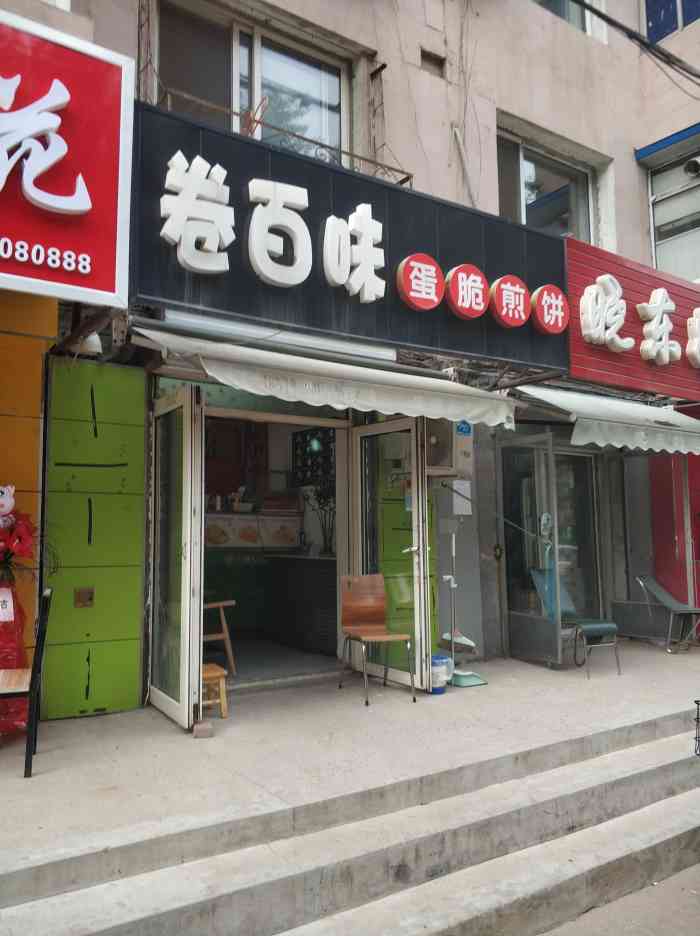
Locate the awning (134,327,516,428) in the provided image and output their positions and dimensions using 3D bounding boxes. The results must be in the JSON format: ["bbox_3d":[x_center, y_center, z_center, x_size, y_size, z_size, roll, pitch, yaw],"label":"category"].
[{"bbox_3d":[-0.081,-0.703,5.615,3.060,0.640,0.860,3,-7,-34],"label":"awning"}]

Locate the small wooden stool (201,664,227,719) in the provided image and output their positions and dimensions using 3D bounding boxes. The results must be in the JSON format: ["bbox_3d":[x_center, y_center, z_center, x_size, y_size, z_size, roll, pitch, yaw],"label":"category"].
[{"bbox_3d":[-0.943,1.436,4.649,0.260,0.280,0.280,3,-7,-34],"label":"small wooden stool"}]

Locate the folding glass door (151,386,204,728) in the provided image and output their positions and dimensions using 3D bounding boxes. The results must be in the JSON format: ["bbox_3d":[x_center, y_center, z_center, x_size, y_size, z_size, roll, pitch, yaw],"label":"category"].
[{"bbox_3d":[-1.122,0.539,4.709,0.100,2.040,0.840,3,-7,-31],"label":"folding glass door"}]

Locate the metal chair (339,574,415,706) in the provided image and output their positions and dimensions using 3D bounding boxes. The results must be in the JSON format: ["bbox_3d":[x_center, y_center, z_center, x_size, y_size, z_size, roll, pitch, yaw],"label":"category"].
[{"bbox_3d":[0.183,1.212,5.264,0.390,0.830,0.580,1,-6,-16],"label":"metal chair"}]

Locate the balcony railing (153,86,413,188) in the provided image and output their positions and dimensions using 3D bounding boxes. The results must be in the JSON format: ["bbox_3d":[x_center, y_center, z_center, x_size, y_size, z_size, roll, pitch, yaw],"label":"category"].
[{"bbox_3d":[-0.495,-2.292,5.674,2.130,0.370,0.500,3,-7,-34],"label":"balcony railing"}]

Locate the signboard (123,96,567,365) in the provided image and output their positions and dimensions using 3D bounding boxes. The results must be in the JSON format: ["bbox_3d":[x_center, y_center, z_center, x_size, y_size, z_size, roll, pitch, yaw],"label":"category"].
[{"bbox_3d":[0.320,-1.605,5.639,3.980,1.270,0.200,3,-7,-32],"label":"signboard"}]

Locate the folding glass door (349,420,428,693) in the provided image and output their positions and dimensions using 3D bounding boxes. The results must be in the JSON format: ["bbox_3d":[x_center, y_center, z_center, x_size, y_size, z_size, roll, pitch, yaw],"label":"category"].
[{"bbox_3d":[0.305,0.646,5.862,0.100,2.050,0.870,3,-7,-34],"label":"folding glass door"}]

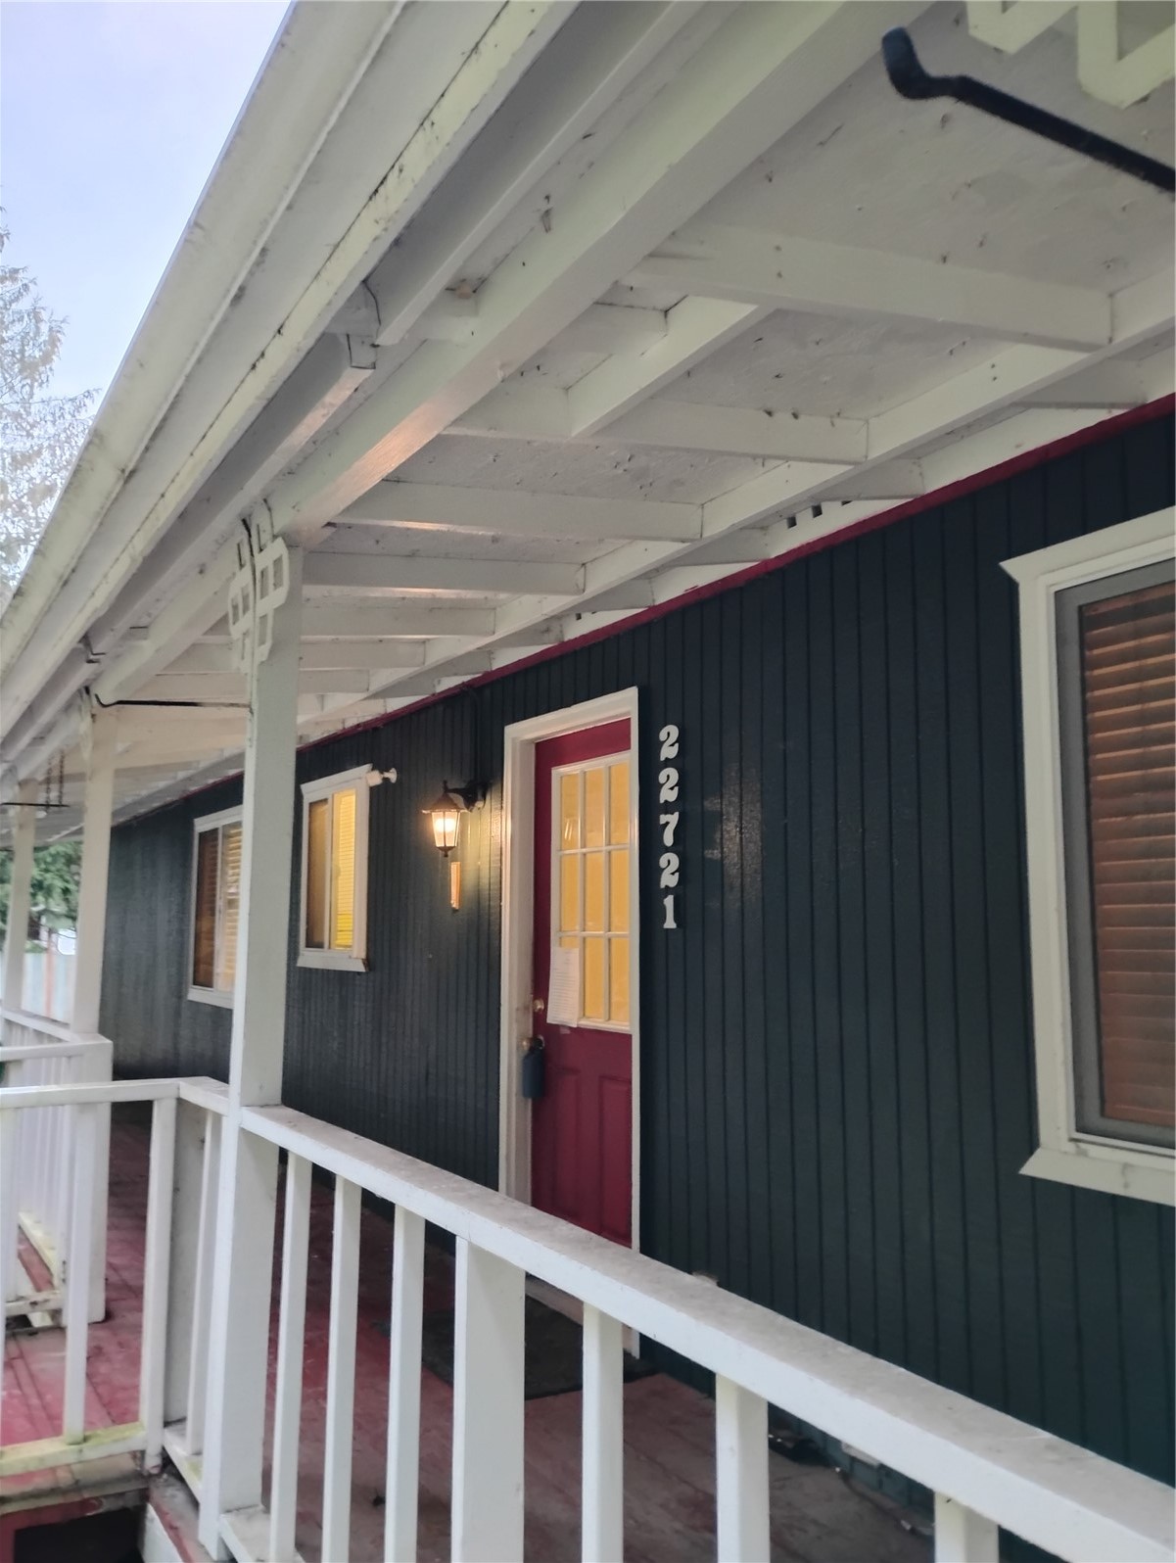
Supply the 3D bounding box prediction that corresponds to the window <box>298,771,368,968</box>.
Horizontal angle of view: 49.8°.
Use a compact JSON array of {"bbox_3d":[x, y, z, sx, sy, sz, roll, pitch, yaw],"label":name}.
[{"bbox_3d":[-1.357,0.484,6.782,0.090,1.030,1.143,4,-8,-29],"label":"window"}]

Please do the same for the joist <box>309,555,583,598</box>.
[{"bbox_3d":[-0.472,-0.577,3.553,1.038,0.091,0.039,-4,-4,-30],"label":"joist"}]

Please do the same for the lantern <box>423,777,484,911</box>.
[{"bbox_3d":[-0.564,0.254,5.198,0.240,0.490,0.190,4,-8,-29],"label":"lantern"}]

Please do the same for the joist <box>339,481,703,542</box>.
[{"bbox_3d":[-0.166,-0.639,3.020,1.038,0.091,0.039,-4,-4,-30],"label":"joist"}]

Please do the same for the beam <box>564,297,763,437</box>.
[{"bbox_3d":[0.128,-0.714,2.119,0.040,0.089,0.578,4,-8,-29],"label":"beam"}]

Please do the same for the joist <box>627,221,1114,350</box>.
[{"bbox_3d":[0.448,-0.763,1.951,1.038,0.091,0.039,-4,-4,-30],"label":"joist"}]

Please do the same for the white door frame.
[{"bbox_3d":[-0.033,0.787,4.486,0.130,2.106,0.999,4,-8,-29],"label":"white door frame"}]

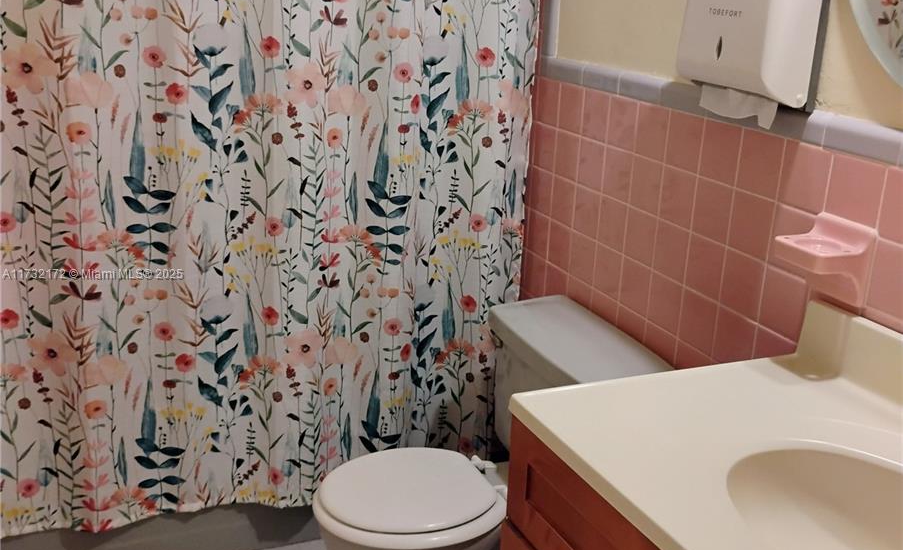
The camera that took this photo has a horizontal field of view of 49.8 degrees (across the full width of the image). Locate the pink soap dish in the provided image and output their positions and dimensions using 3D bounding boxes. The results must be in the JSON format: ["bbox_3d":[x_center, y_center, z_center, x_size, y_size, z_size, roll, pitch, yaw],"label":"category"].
[{"bbox_3d":[0.574,-0.018,1.512,0.095,0.120,0.118,-5,19,-23],"label":"pink soap dish"}]

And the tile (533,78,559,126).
[{"bbox_3d":[0.239,-0.419,2.364,0.010,0.108,0.111,-5,19,-23],"label":"tile"}]

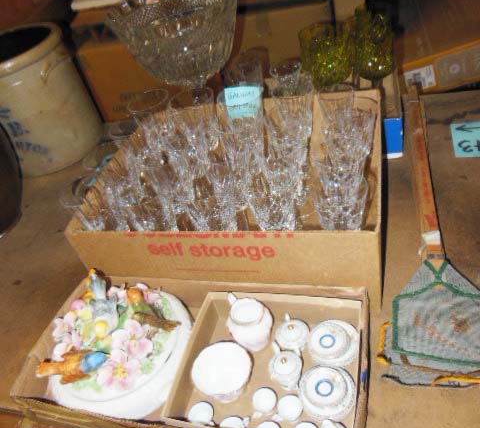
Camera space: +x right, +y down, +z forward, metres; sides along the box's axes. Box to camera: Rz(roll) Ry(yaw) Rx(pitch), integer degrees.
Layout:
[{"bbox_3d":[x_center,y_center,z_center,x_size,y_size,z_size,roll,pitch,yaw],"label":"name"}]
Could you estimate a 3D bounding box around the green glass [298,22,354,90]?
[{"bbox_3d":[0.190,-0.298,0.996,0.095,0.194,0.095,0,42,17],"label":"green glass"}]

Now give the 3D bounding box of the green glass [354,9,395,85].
[{"bbox_3d":[0.282,-0.305,0.962,0.080,0.211,0.080,0,42,17],"label":"green glass"}]

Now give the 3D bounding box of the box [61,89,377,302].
[{"bbox_3d":[0.009,-0.041,0.790,0.445,0.149,0.357,0,42,17],"label":"box"}]

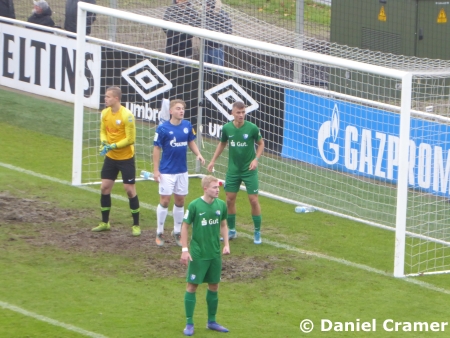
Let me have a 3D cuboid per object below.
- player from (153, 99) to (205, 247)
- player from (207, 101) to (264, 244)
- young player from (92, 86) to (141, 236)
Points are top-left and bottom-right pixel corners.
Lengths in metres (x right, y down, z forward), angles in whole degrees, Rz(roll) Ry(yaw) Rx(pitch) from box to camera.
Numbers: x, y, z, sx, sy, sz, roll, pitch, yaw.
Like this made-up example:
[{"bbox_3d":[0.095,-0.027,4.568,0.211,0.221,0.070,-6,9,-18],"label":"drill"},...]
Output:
[{"bbox_3d":[-0.589,0.033,53.425,0.640,1.861,0.430,-2,10,-27],"label":"player"},{"bbox_3d":[0.138,0.019,53.880,0.720,1.798,0.460,4,9,12],"label":"player"},{"bbox_3d":[-1.402,-0.122,54.102,0.640,1.900,0.500,8,11,33],"label":"young player"}]

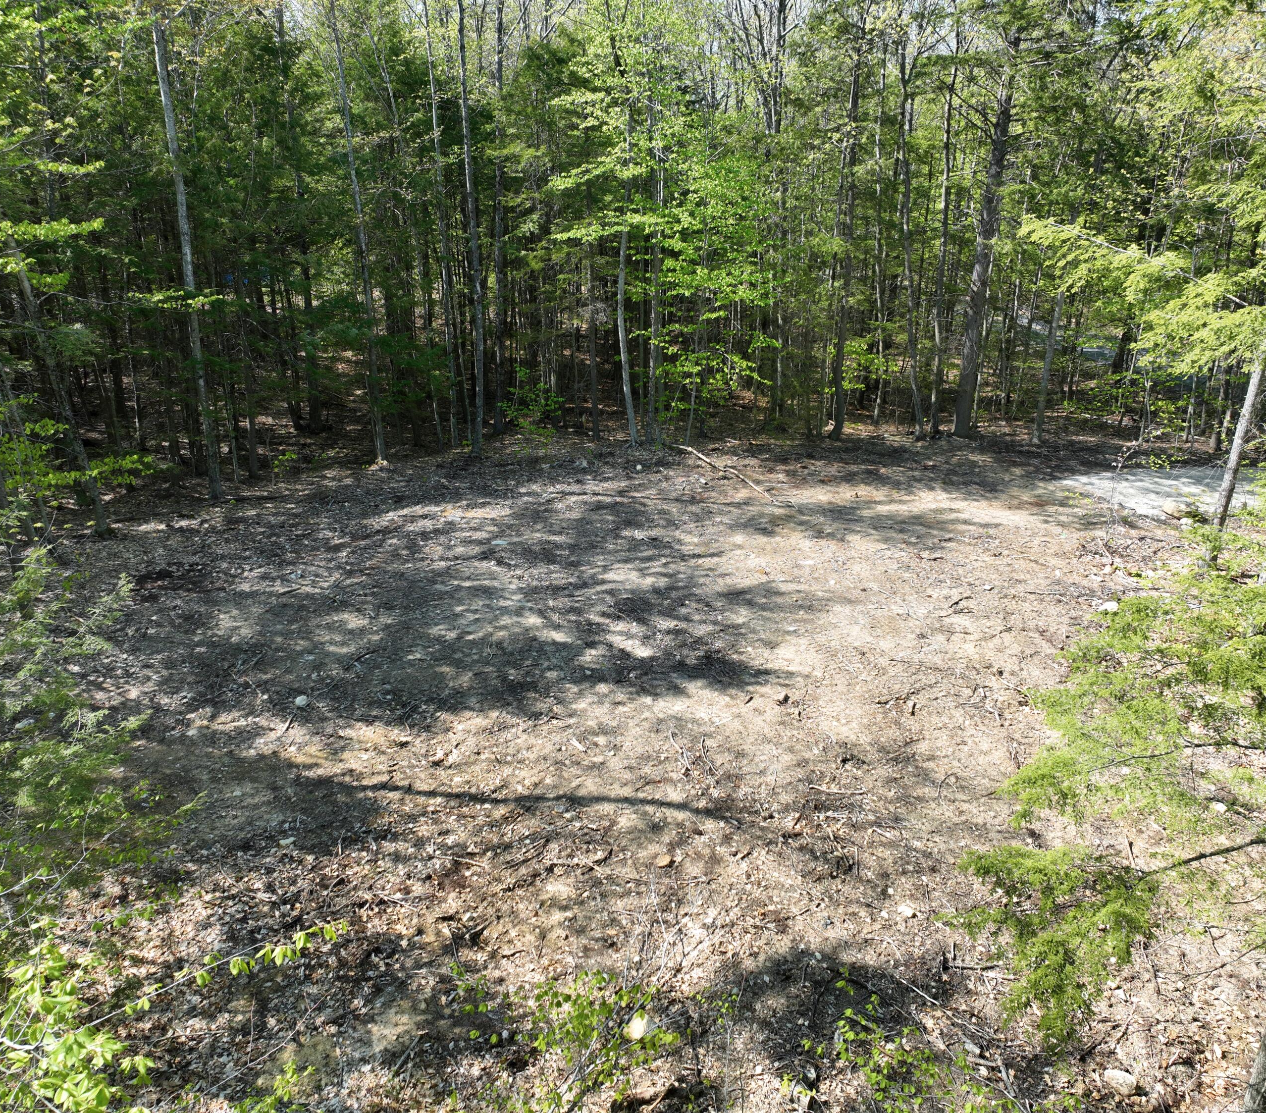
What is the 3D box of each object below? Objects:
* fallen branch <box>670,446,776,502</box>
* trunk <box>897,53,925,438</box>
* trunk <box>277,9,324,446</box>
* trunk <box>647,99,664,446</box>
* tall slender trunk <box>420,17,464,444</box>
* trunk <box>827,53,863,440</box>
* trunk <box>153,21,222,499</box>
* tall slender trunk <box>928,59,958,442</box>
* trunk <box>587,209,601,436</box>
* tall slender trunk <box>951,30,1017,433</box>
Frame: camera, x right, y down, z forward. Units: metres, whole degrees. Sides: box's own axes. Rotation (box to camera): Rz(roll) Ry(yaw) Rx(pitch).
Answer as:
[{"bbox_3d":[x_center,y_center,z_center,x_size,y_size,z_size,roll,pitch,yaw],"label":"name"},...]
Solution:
[{"bbox_3d":[1.962,-1.975,22.963,0.350,0.220,5.092,-8,21,-21],"label":"fallen branch"},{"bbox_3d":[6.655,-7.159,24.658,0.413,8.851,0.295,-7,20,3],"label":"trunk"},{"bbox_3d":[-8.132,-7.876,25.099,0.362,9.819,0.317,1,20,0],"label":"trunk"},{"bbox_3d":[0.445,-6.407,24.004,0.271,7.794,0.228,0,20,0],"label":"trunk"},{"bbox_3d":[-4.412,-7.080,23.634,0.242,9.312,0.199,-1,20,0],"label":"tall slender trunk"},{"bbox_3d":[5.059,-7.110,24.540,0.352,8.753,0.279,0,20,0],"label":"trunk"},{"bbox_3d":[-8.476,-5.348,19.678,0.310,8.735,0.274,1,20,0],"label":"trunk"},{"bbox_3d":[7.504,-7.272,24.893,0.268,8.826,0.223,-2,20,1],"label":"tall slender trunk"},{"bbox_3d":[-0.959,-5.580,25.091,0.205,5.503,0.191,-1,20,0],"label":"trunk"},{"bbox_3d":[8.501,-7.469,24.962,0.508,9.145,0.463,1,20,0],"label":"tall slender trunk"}]

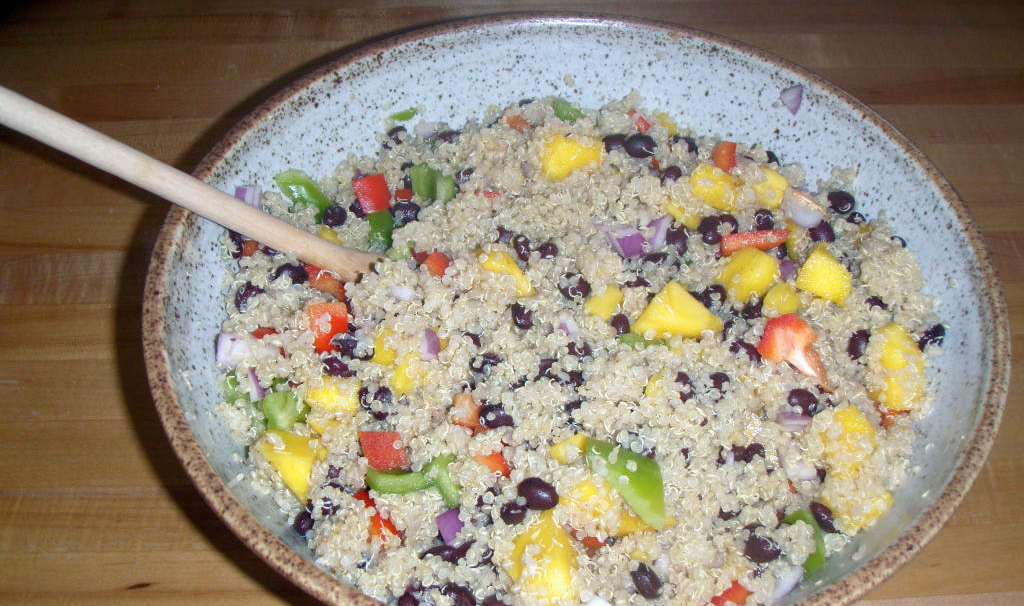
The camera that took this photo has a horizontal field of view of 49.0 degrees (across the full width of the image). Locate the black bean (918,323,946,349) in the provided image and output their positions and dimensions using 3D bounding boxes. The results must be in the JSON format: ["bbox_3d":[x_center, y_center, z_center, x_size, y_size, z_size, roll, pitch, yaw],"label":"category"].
[{"bbox_3d":[0.151,0.012,0.404,0.012,0.007,0.008,-35,58,-27],"label":"black bean"}]

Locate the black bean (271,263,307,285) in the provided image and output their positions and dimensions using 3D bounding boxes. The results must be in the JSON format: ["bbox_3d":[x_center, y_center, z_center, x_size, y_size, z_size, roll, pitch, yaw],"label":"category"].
[{"bbox_3d":[-0.082,-0.010,0.414,0.013,0.007,0.009,0,49,-1],"label":"black bean"}]

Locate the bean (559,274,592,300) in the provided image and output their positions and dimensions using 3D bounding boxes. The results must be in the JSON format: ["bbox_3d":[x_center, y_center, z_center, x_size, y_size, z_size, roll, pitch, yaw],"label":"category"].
[{"bbox_3d":[0.022,-0.006,0.398,0.012,0.007,0.009,20,52,16],"label":"bean"}]

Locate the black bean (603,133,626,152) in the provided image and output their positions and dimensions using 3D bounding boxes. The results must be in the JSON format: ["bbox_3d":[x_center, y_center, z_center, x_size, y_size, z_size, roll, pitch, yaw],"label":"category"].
[{"bbox_3d":[0.043,-0.065,0.460,0.011,0.006,0.008,2,49,2],"label":"black bean"}]

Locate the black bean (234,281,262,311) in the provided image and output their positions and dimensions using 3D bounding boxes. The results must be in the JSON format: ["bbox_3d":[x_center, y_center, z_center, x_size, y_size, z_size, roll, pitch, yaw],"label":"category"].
[{"bbox_3d":[-0.098,-0.002,0.419,0.009,0.008,0.013,17,51,13],"label":"black bean"}]

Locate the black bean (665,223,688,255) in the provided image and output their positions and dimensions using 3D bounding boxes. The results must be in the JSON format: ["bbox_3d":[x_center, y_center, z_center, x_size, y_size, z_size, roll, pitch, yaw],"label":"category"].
[{"bbox_3d":[0.061,-0.024,0.417,0.008,0.007,0.013,-5,50,-5],"label":"black bean"}]

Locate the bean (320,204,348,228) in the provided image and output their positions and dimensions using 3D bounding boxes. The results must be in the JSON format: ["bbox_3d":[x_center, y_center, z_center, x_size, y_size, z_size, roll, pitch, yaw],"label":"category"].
[{"bbox_3d":[-0.069,-0.034,0.435,0.009,0.007,0.011,0,49,0],"label":"bean"}]

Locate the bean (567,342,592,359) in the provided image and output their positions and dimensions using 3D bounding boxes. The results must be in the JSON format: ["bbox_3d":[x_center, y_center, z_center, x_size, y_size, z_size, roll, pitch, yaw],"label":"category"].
[{"bbox_3d":[0.024,0.017,0.391,0.011,0.008,0.009,25,54,19],"label":"bean"}]

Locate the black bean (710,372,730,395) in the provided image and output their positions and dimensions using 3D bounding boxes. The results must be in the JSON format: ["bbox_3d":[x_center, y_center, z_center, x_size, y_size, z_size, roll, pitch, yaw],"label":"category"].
[{"bbox_3d":[0.069,0.027,0.373,0.007,0.006,0.011,1,49,0],"label":"black bean"}]

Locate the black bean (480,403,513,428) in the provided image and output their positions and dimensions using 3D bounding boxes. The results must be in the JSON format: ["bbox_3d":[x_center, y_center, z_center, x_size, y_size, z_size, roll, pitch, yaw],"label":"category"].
[{"bbox_3d":[-0.005,0.037,0.365,0.012,0.007,0.009,5,50,4],"label":"black bean"}]

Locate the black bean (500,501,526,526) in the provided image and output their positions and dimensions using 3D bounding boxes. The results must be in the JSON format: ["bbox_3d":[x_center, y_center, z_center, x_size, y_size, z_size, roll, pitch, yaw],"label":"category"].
[{"bbox_3d":[0.000,0.065,0.346,0.010,0.007,0.008,3,49,1],"label":"black bean"}]

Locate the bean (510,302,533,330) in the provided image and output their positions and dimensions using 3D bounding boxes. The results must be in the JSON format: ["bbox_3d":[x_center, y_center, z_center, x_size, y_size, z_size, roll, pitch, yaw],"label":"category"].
[{"bbox_3d":[0.003,0.004,0.390,0.008,0.007,0.012,-13,51,-11],"label":"bean"}]

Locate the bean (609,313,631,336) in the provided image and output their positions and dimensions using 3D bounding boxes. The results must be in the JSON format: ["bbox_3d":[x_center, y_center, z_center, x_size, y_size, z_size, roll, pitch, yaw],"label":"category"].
[{"bbox_3d":[0.037,0.007,0.385,0.007,0.007,0.011,1,49,1],"label":"bean"}]

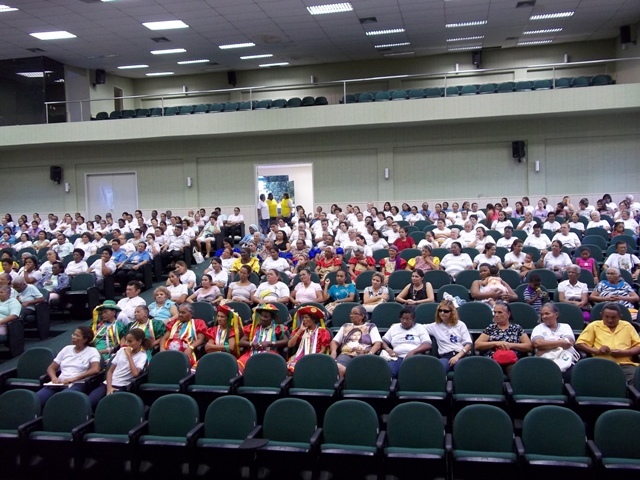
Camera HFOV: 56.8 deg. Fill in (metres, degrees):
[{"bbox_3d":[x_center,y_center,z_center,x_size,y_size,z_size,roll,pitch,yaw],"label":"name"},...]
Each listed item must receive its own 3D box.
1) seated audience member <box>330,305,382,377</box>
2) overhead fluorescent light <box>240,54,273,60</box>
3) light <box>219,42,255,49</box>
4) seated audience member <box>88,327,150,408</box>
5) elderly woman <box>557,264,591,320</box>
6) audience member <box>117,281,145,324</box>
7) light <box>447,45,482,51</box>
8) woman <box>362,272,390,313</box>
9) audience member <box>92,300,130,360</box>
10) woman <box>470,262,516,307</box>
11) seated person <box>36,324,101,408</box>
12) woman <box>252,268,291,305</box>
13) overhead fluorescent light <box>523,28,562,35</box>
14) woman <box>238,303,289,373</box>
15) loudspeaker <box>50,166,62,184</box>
[{"bbox_3d":[0.396,1.363,6.663,0.580,1.196,0.800,-1,3,17],"label":"seated audience member"},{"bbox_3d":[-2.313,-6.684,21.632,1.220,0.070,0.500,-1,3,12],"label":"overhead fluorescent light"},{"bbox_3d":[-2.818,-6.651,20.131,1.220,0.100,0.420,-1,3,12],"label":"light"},{"bbox_3d":[-2.196,1.568,6.250,0.500,1.200,0.800,-1,3,17],"label":"seated audience member"},{"bbox_3d":[3.368,0.963,7.759,0.480,1.243,0.780,-1,3,12],"label":"elderly woman"},{"bbox_3d":[-2.663,1.226,8.287,0.500,1.245,0.780,-1,3,12],"label":"audience member"},{"bbox_3d":[5.378,-7.108,21.841,1.220,0.100,0.620,-1,9,12],"label":"light"},{"bbox_3d":[0.819,1.049,8.505,0.460,1.110,0.720,-1,3,12],"label":"woman"},{"bbox_3d":[-2.665,1.402,7.312,0.540,1.256,0.800,-1,3,15],"label":"audience member"},{"bbox_3d":[2.477,0.991,8.365,0.620,1.237,0.800,-1,3,11],"label":"woman"},{"bbox_3d":[-2.758,1.605,6.394,0.580,1.234,0.850,-1,3,16],"label":"seated person"},{"bbox_3d":[-0.749,1.056,8.800,0.560,1.198,0.800,-1,3,17],"label":"woman"},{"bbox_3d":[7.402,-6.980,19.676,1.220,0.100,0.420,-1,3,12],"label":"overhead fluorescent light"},{"bbox_3d":[-0.693,1.376,6.894,0.580,1.218,0.800,-1,3,15],"label":"woman"},{"bbox_3d":[-9.823,-2.458,22.037,0.360,0.540,0.340,-4,4,-36],"label":"loudspeaker"}]

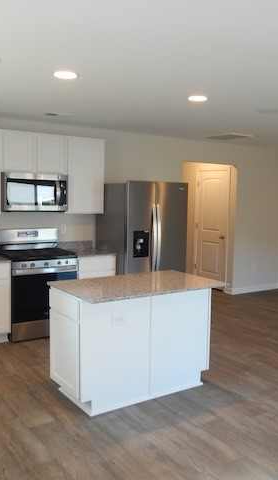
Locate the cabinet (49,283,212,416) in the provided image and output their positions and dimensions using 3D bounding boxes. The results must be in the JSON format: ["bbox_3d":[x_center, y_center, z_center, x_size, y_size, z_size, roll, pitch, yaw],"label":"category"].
[{"bbox_3d":[-0.048,0.793,3.807,1.223,0.872,0.539,-2,6,-34],"label":"cabinet"}]

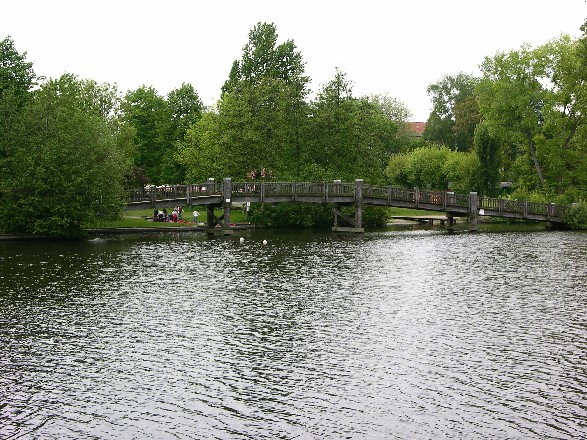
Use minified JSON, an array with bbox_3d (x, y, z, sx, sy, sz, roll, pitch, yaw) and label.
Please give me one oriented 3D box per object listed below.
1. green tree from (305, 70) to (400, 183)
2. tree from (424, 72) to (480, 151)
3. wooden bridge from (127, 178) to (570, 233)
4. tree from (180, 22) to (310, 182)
[{"bbox_3d":[6.567,-8.849,117.000,10.690,15.580,10.500,0,1,0],"label":"green tree"},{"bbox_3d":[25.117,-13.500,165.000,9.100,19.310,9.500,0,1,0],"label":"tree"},{"bbox_3d":[5.300,-1.180,91.000,43.500,4.600,4.200,0,1,-24],"label":"wooden bridge"},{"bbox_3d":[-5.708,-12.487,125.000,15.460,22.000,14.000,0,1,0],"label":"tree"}]

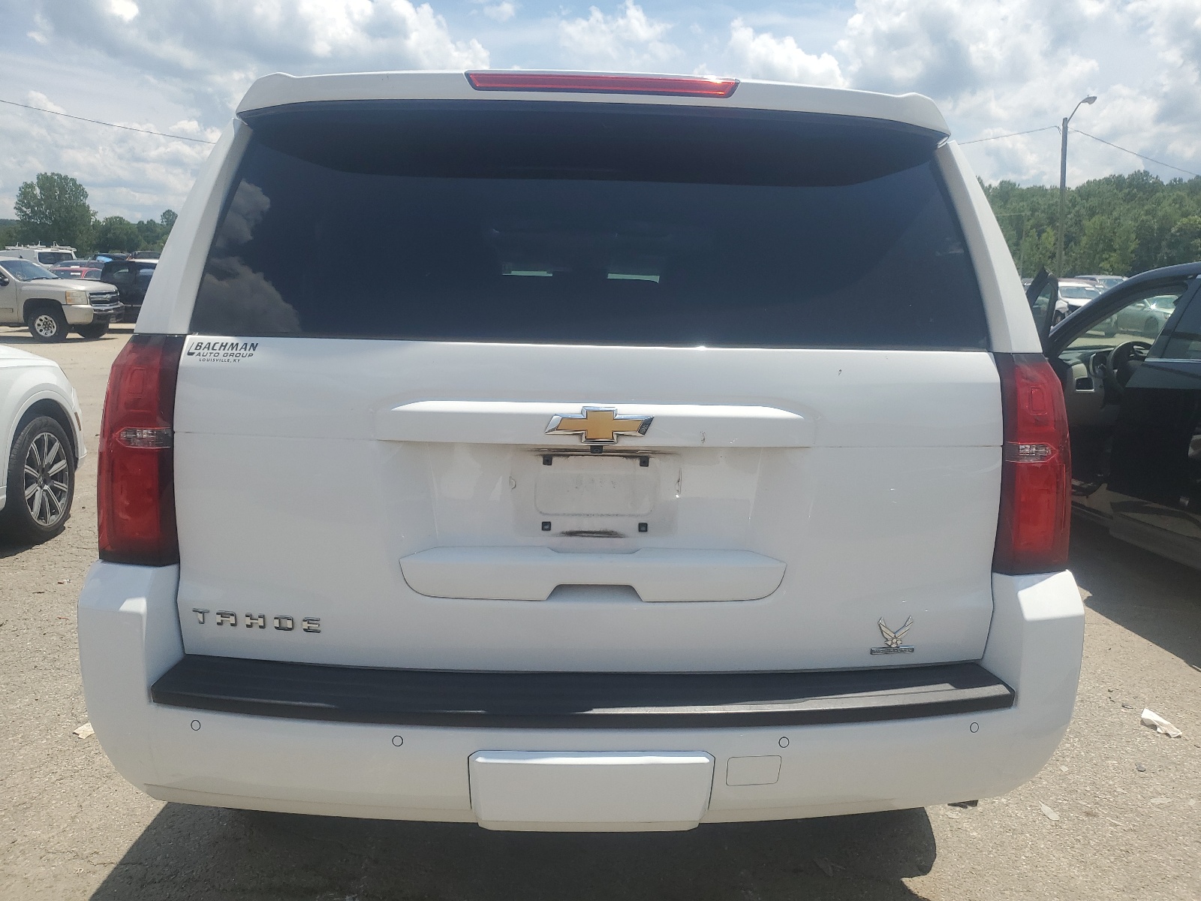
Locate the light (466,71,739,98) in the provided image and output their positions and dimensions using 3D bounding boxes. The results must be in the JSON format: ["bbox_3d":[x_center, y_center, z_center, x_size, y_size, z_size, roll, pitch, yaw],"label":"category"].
[{"bbox_3d":[0.002,-0.662,1.646,0.500,0.042,0.055,1,11,-2],"label":"light"}]

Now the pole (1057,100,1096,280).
[{"bbox_3d":[20.614,-10.450,39.478,1.450,9.700,0.350,-2,11,-2],"label":"pole"}]

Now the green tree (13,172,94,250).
[{"bbox_3d":[-54.817,-22.468,91.576,7.500,10.900,7.500,1,11,-2],"label":"green tree"}]

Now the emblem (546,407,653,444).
[{"bbox_3d":[-0.003,-0.045,1.594,0.191,0.066,0.018,1,5,-2],"label":"emblem"}]

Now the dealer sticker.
[{"bbox_3d":[-0.672,-0.178,1.605,0.133,0.045,0.004,1,-3,1],"label":"dealer sticker"}]

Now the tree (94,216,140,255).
[{"bbox_3d":[-48.738,-20.423,92.179,4.600,6.900,4.600,1,11,-2],"label":"tree"}]

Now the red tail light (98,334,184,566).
[{"bbox_3d":[-0.876,0.005,1.717,0.200,0.455,0.210,1,11,-2],"label":"red tail light"}]

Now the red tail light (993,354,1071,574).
[{"bbox_3d":[0.853,0.027,1.782,0.200,0.455,0.210,1,11,-2],"label":"red tail light"}]

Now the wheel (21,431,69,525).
[{"bbox_3d":[-3.301,0.168,5.229,0.220,0.540,0.540,0,11,-7],"label":"wheel"}]

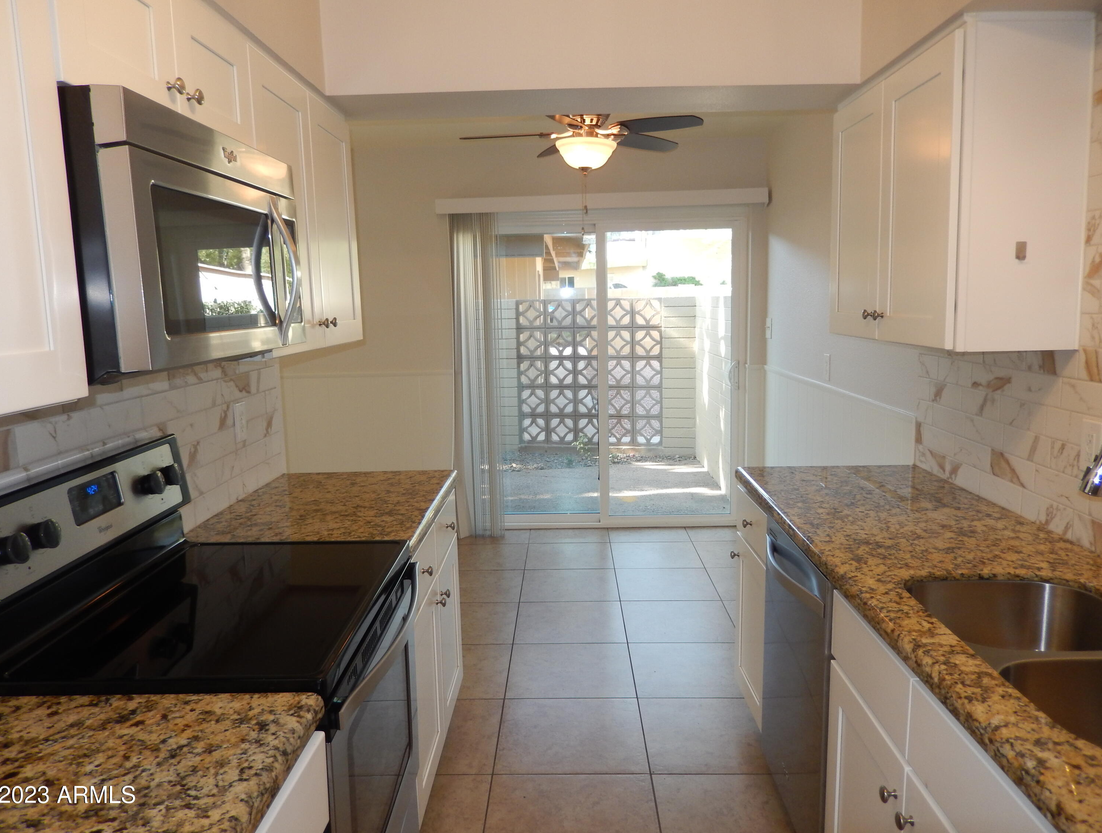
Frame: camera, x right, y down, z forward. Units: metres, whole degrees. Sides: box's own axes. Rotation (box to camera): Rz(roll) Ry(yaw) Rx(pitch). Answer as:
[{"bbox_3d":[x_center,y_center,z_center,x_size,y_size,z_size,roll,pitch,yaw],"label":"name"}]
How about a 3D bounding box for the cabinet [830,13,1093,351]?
[{"bbox_3d":[1.119,-0.609,2.334,0.316,0.779,0.874,-1,8,1],"label":"cabinet"}]

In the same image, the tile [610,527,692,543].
[{"bbox_3d":[0.627,0.765,5.143,0.503,0.010,0.312,-1,8,1],"label":"tile"}]

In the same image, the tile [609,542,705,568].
[{"bbox_3d":[0.627,0.835,4.822,0.513,0.012,0.501,-1,8,1],"label":"tile"}]

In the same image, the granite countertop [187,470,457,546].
[{"bbox_3d":[-0.676,0.292,2.513,0.641,0.040,0.910,-1,8,1],"label":"granite countertop"}]

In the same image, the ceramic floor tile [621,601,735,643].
[{"bbox_3d":[0.606,0.979,3.831,0.513,0.012,0.501,-1,8,1],"label":"ceramic floor tile"}]

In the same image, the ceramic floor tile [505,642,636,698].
[{"bbox_3d":[0.082,1.039,3.285,0.503,0.010,0.495,-1,8,1],"label":"ceramic floor tile"}]

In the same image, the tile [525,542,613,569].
[{"bbox_3d":[0.115,0.830,4.756,0.503,0.010,0.495,-1,8,1],"label":"tile"}]

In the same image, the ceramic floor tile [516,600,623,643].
[{"bbox_3d":[0.093,0.970,3.776,0.503,0.010,0.495,-1,8,1],"label":"ceramic floor tile"}]

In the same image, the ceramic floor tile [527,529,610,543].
[{"bbox_3d":[0.124,0.773,5.156,0.503,0.010,0.312,-1,8,1],"label":"ceramic floor tile"}]

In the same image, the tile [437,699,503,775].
[{"bbox_3d":[-0.389,1.142,2.864,0.410,0.012,0.501,-1,8,1],"label":"tile"}]

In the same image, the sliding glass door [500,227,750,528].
[{"bbox_3d":[0.319,-0.270,5.217,1.865,2.030,0.100,-1,8,1],"label":"sliding glass door"}]

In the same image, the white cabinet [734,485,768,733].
[{"bbox_3d":[0.974,0.654,2.697,0.600,0.820,0.440,-1,8,1],"label":"white cabinet"}]

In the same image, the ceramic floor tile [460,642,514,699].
[{"bbox_3d":[-0.378,1.071,3.359,0.410,0.012,0.501,-1,8,1],"label":"ceramic floor tile"}]

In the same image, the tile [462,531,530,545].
[{"bbox_3d":[-0.386,0.798,5.248,0.507,0.012,0.309,-1,8,1],"label":"tile"}]

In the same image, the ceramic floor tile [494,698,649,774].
[{"bbox_3d":[0.073,1.133,2.853,0.513,0.012,0.501,-1,8,1],"label":"ceramic floor tile"}]

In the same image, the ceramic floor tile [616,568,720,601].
[{"bbox_3d":[0.607,0.891,4.253,0.503,0.010,0.495,-1,8,1],"label":"ceramic floor tile"}]

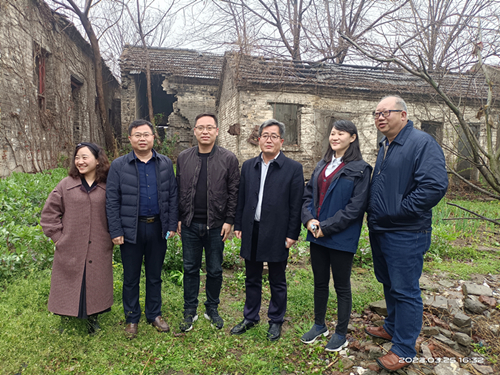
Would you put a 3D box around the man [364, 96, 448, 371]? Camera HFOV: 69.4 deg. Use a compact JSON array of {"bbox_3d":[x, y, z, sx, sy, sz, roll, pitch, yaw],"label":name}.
[{"bbox_3d":[1.072,0.260,2.441,0.440,1.730,0.540,-3,5,-32],"label":"man"}]

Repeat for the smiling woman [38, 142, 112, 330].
[{"bbox_3d":[-1.436,0.425,3.042,0.570,1.590,0.360,-3,4,-27],"label":"smiling woman"}]

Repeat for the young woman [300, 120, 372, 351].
[{"bbox_3d":[0.643,0.332,2.685,0.480,1.650,0.380,3,5,40],"label":"young woman"}]

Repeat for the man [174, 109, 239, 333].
[{"bbox_3d":[-0.342,0.279,2.976,0.520,1.750,0.320,-1,4,0],"label":"man"}]

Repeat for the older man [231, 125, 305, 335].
[{"bbox_3d":[0.140,0.319,2.879,0.540,1.710,0.350,1,4,20],"label":"older man"}]

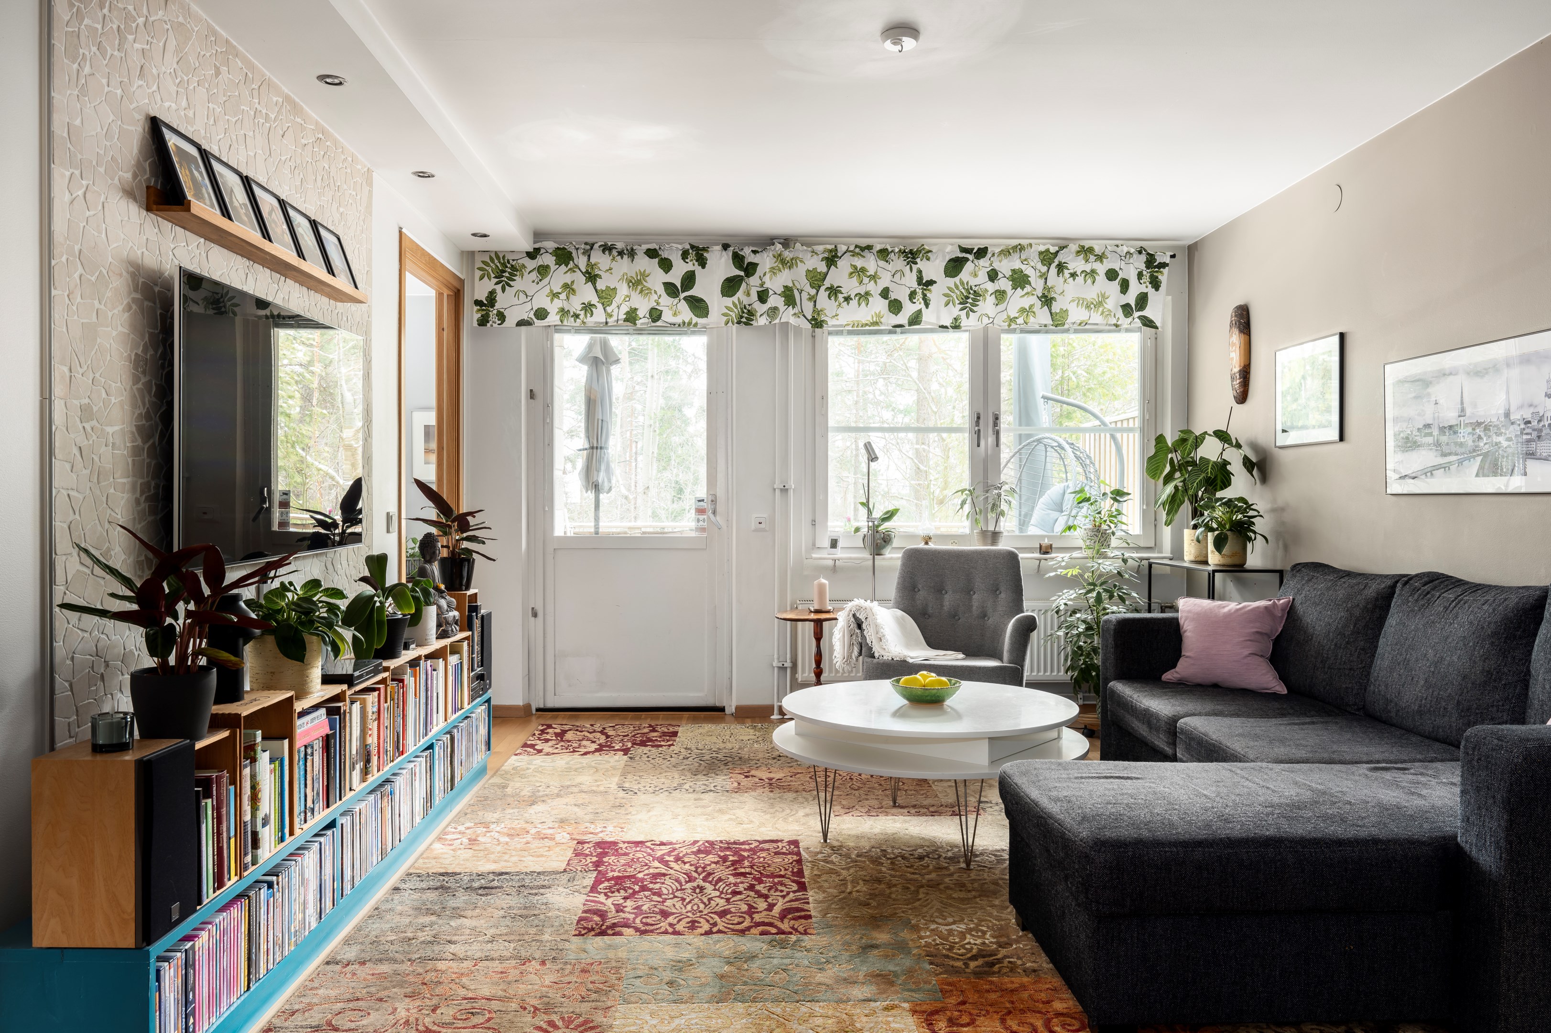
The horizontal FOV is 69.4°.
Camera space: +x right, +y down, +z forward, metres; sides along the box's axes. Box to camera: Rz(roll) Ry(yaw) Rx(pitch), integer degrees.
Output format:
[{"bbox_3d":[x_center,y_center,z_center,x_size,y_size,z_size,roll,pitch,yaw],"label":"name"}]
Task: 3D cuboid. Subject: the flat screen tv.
[{"bbox_3d":[-1.430,-0.244,3.243,0.050,0.709,1.233,0,1,-1],"label":"flat screen tv"}]

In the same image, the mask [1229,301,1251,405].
[{"bbox_3d":[2.093,-0.736,5.077,0.060,0.452,0.130,0,1,-1],"label":"mask"}]

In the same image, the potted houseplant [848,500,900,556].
[{"bbox_3d":[0.489,0.057,5.580,0.255,0.275,0.210,0,1,-2],"label":"potted houseplant"}]

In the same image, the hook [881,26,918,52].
[{"bbox_3d":[0.342,-1.312,3.101,0.112,0.050,0.112,0,1,-1],"label":"hook"}]

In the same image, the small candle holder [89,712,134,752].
[{"bbox_3d":[-1.228,0.398,2.076,0.073,0.061,0.073,0,1,-1],"label":"small candle holder"}]

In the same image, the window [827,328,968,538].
[{"bbox_3d":[0.641,-0.427,5.809,0.750,1.081,0.080,0,1,-1],"label":"window"}]

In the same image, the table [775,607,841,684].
[{"bbox_3d":[0.194,0.739,5.069,0.383,0.591,0.383,0,1,-1],"label":"table"}]

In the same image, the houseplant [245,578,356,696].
[{"bbox_3d":[-1.179,0.295,2.769,0.255,0.281,0.255,0,1,-2],"label":"houseplant"}]

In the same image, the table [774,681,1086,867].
[{"bbox_3d":[0.501,0.815,3.648,1.015,0.422,1.015,0,1,0],"label":"table"}]

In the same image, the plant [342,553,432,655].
[{"bbox_3d":[-1.230,0.278,3.530,0.265,0.332,0.250,0,1,-1],"label":"plant"}]

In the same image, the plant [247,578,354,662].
[{"bbox_3d":[-1.172,0.253,2.759,0.250,0.197,0.250,0,1,-2],"label":"plant"}]

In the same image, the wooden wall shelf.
[{"bbox_3d":[-1.418,-0.744,3.194,0.102,0.059,1.220,0,1,-2],"label":"wooden wall shelf"}]

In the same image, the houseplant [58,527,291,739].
[{"bbox_3d":[-1.181,0.223,2.199,0.410,0.406,0.400,0,1,-1],"label":"houseplant"}]

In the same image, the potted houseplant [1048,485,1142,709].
[{"bbox_3d":[1.526,0.394,5.300,0.430,1.079,0.410,0,1,-2],"label":"potted houseplant"}]

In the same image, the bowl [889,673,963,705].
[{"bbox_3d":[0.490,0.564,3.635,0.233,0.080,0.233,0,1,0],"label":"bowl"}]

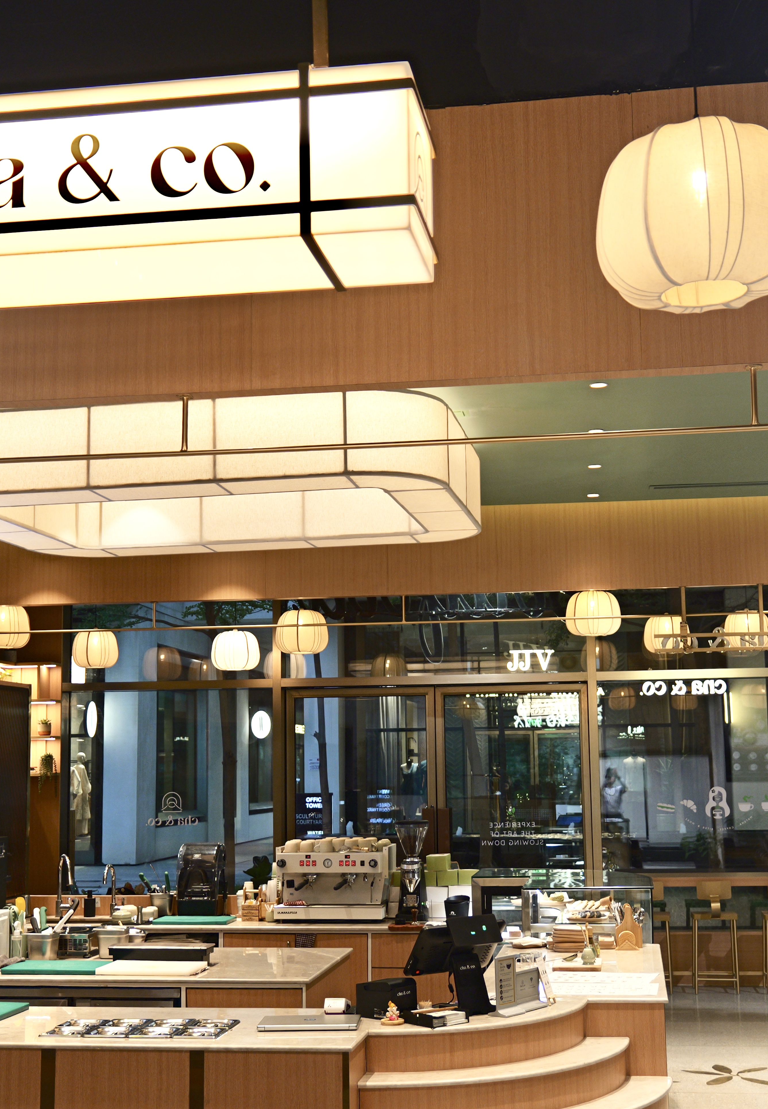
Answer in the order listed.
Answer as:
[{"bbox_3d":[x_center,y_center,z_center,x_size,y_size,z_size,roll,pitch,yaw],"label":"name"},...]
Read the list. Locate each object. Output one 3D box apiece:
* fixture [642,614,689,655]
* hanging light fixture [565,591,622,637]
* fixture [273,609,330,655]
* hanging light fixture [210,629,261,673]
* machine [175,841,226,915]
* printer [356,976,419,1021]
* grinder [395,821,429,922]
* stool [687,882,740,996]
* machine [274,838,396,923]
[{"bbox_3d":[2.378,0.674,12.058,0.390,0.325,0.390,-2,-9,9],"label":"fixture"},{"bbox_3d":[1.551,0.441,10.580,0.410,0.345,0.410,-2,-8,9],"label":"hanging light fixture"},{"bbox_3d":[-0.618,0.588,10.889,0.415,0.350,0.415,-2,-9,8],"label":"fixture"},{"bbox_3d":[-1.248,0.819,12.117,0.410,0.345,0.410,-1,-8,0],"label":"hanging light fixture"},{"bbox_3d":[-1.192,2.147,9.533,0.280,0.480,0.320,-2,-9,8],"label":"machine"},{"bbox_3d":[0.013,1.691,5.472,0.135,0.127,0.195,-7,-11,34],"label":"printer"},{"bbox_3d":[0.176,1.937,8.792,0.190,0.602,0.330,-2,-9,9],"label":"grinder"},{"bbox_3d":[2.712,3.126,11.738,0.370,0.880,0.420,-2,-8,9],"label":"stool"},{"bbox_3d":[-0.302,2.096,9.266,0.710,0.480,0.550,-2,-9,8],"label":"machine"}]

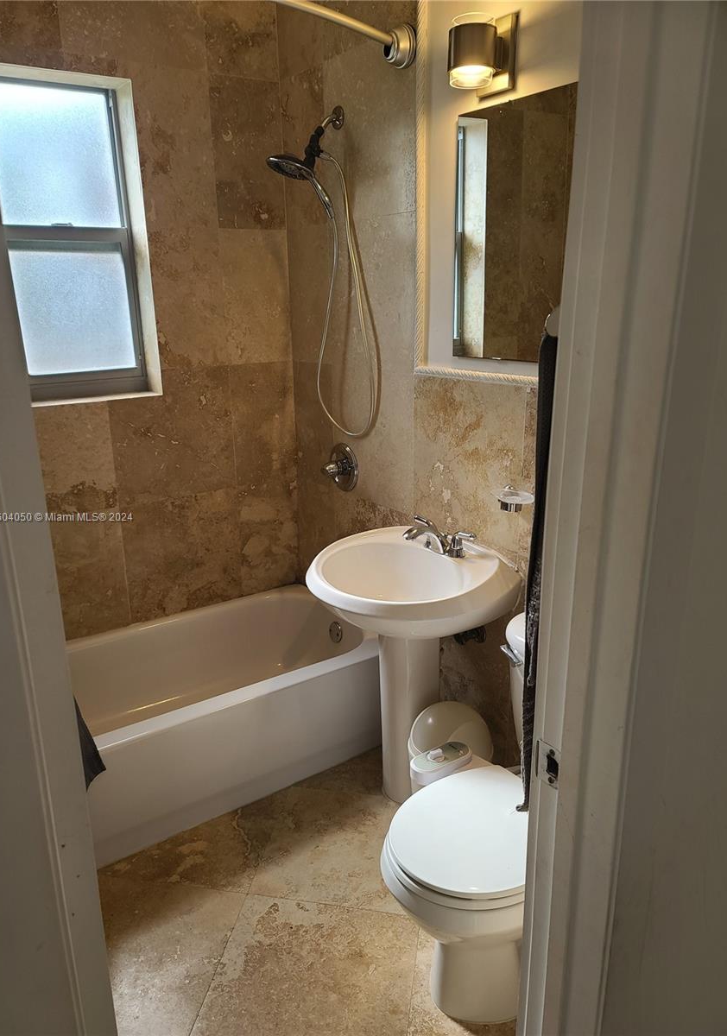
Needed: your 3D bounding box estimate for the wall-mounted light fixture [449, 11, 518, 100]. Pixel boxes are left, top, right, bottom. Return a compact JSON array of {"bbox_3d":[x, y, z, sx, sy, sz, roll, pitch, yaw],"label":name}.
[{"bbox_3d":[0.274,-1.120,1.801,0.148,0.160,0.118,-12,20,-33],"label":"wall-mounted light fixture"}]

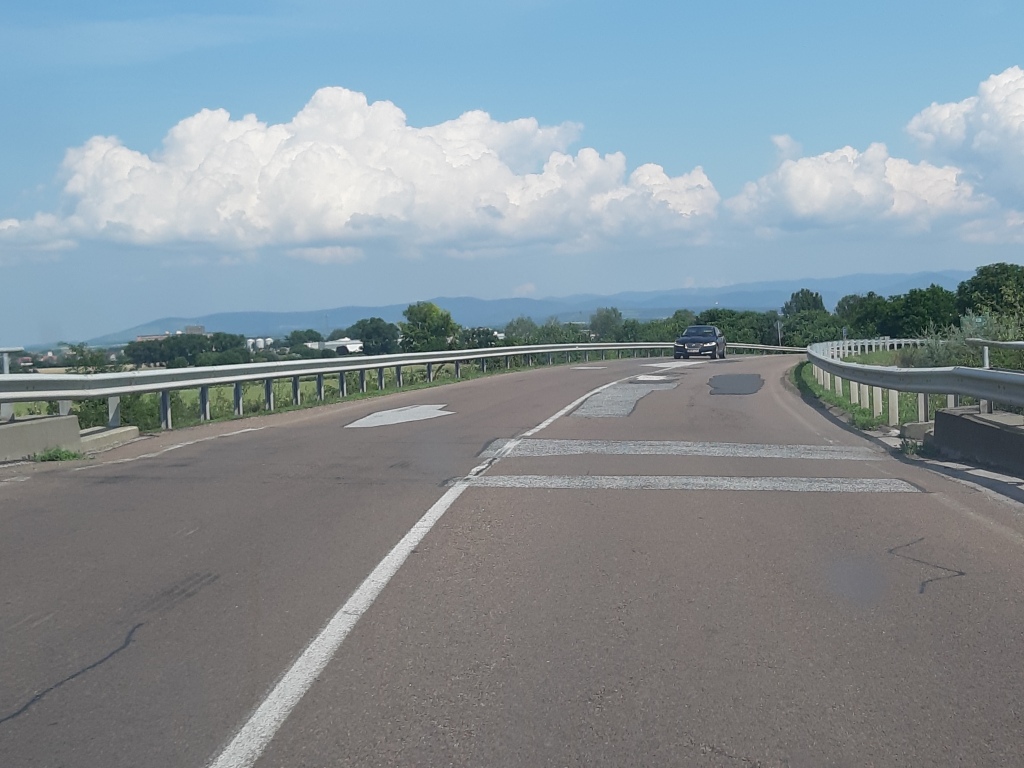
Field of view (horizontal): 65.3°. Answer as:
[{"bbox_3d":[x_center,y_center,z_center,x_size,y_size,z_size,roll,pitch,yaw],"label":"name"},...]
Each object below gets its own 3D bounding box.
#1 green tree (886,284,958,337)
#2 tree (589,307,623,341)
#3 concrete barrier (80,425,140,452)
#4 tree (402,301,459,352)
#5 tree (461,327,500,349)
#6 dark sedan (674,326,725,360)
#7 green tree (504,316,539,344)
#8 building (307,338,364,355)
[{"bbox_3d":[41.117,-6.961,80.000,6.707,6.010,6.491,1,4,27],"label":"green tree"},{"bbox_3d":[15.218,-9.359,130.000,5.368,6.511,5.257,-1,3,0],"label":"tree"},{"bbox_3d":[-5.200,0.690,9.950,0.500,0.170,1.500,-1,3,0],"label":"concrete barrier"},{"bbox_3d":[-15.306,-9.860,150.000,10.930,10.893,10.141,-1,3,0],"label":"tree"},{"bbox_3d":[-6.705,-9.046,170.000,8.258,6.385,7.662,-1,3,0],"label":"tree"},{"bbox_3d":[8.503,-1.860,36.000,1.920,1.460,4.950,0,4,21],"label":"dark sedan"},{"bbox_3d":[1.490,-8.852,140.000,6.121,5.960,5.995,-1,3,0],"label":"green tree"},{"bbox_3d":[-86.184,-17.823,390.000,27.471,8.789,22.000,-1,3,6],"label":"building"}]

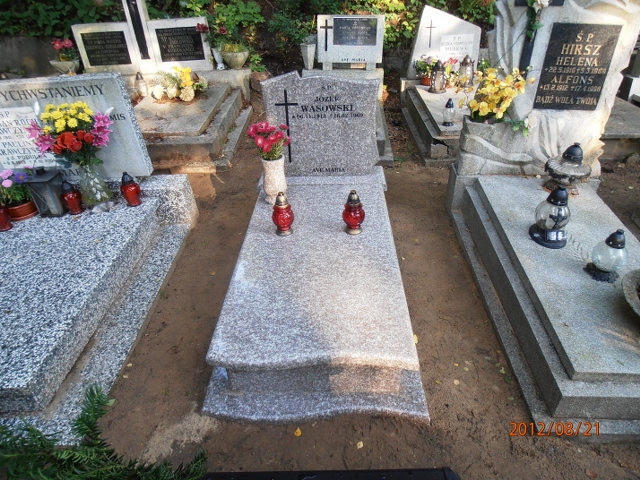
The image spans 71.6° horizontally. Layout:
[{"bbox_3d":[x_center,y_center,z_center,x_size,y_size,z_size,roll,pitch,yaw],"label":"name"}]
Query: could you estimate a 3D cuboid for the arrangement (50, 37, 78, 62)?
[{"bbox_3d":[-2.937,-2.171,5.053,0.250,0.220,0.200,0,34,2],"label":"arrangement"}]

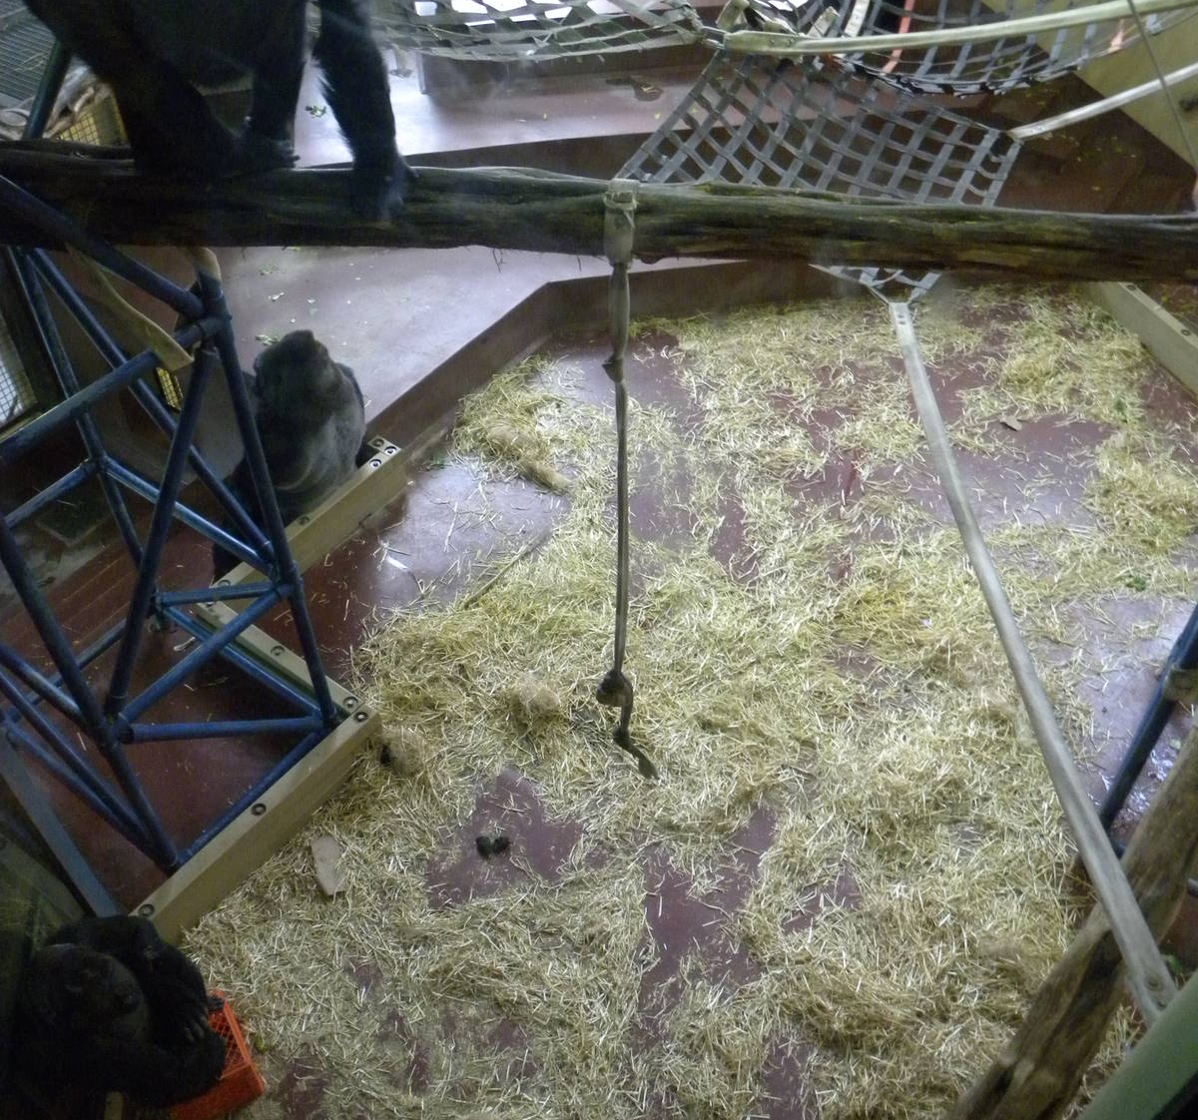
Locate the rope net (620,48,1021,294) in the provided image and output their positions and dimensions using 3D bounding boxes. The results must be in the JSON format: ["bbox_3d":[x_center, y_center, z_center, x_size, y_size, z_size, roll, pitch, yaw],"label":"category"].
[{"bbox_3d":[1.064,-1.975,6.056,1.792,0.451,0.955,28,51,27],"label":"rope net"}]

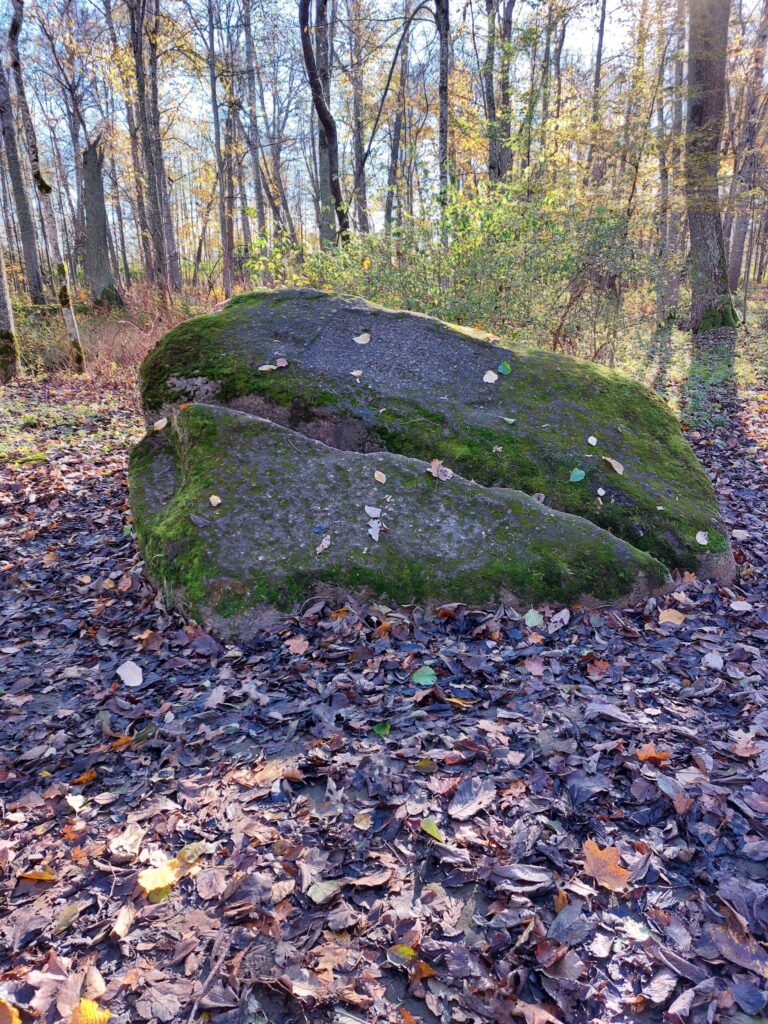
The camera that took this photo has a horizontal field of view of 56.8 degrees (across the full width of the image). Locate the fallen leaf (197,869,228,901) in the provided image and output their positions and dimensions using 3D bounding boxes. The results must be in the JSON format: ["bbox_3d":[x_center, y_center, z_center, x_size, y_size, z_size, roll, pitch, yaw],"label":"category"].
[{"bbox_3d":[-0.434,0.942,1.796,0.075,0.022,0.095,-7,21,-19],"label":"fallen leaf"}]

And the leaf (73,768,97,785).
[{"bbox_3d":[-0.918,0.811,2.177,0.070,0.020,0.048,-17,26,-39],"label":"leaf"}]

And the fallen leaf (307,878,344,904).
[{"bbox_3d":[-0.136,0.882,1.651,0.088,0.030,0.060,5,21,14],"label":"fallen leaf"}]

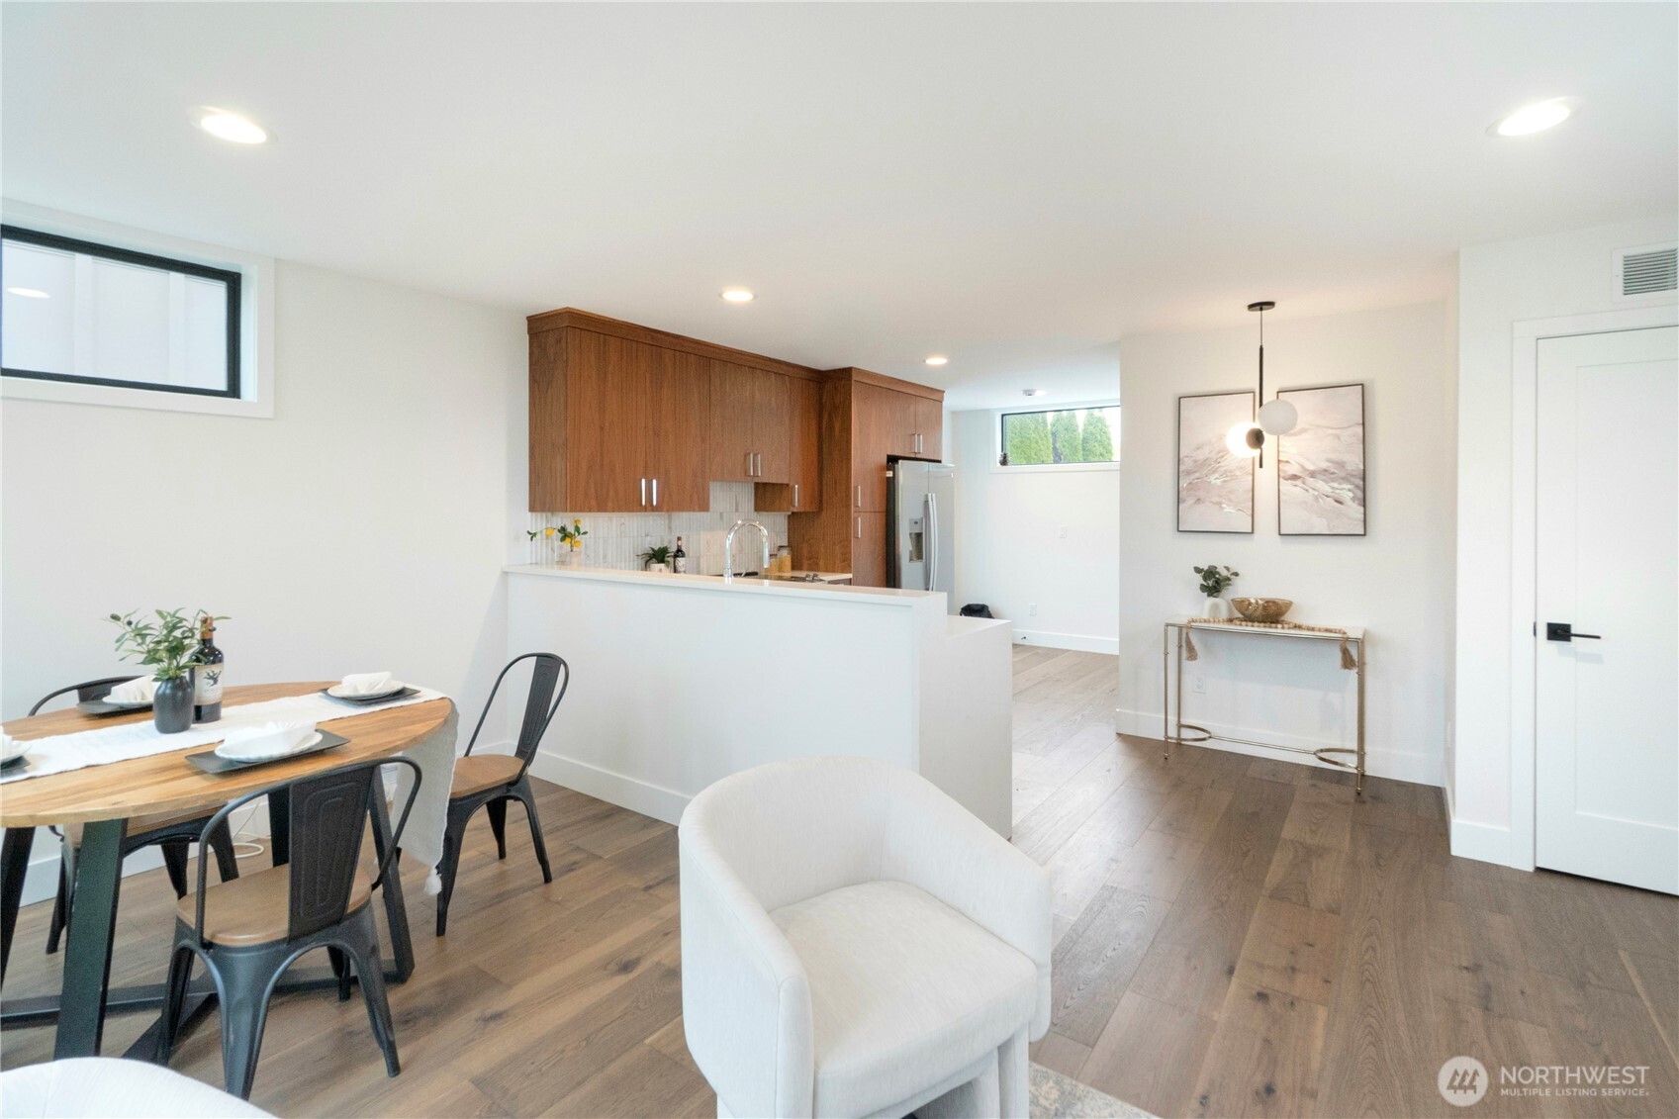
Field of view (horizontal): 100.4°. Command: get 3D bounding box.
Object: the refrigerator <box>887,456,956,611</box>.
[{"bbox_3d":[0.483,0.074,6.081,0.741,1.795,0.879,2,3,36],"label":"refrigerator"}]

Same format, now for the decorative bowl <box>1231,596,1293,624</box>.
[{"bbox_3d":[2.306,0.279,3.820,0.295,0.122,0.295,2,3,33],"label":"decorative bowl"}]

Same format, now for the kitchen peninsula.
[{"bbox_3d":[-0.543,0.621,3.376,2.527,1.091,0.764,2,3,33],"label":"kitchen peninsula"}]

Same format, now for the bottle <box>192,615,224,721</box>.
[{"bbox_3d":[-1.934,0.334,2.145,0.080,0.305,0.080,2,3,33],"label":"bottle"}]

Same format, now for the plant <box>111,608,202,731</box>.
[{"bbox_3d":[-1.983,0.322,2.043,0.250,0.340,0.240,2,3,33],"label":"plant"}]

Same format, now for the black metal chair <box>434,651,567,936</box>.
[{"bbox_3d":[-1.338,0.794,2.565,0.430,0.850,0.490,2,3,36],"label":"black metal chair"}]

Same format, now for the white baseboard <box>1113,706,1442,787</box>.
[{"bbox_3d":[2.402,1.050,3.962,1.565,0.147,0.020,2,3,33],"label":"white baseboard"}]

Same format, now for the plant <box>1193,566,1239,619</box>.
[{"bbox_3d":[2.140,0.187,3.984,0.240,0.305,0.200,2,3,33],"label":"plant"}]

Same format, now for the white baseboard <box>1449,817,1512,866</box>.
[{"bbox_3d":[2.568,1.131,2.795,0.178,0.150,0.020,2,3,33],"label":"white baseboard"}]

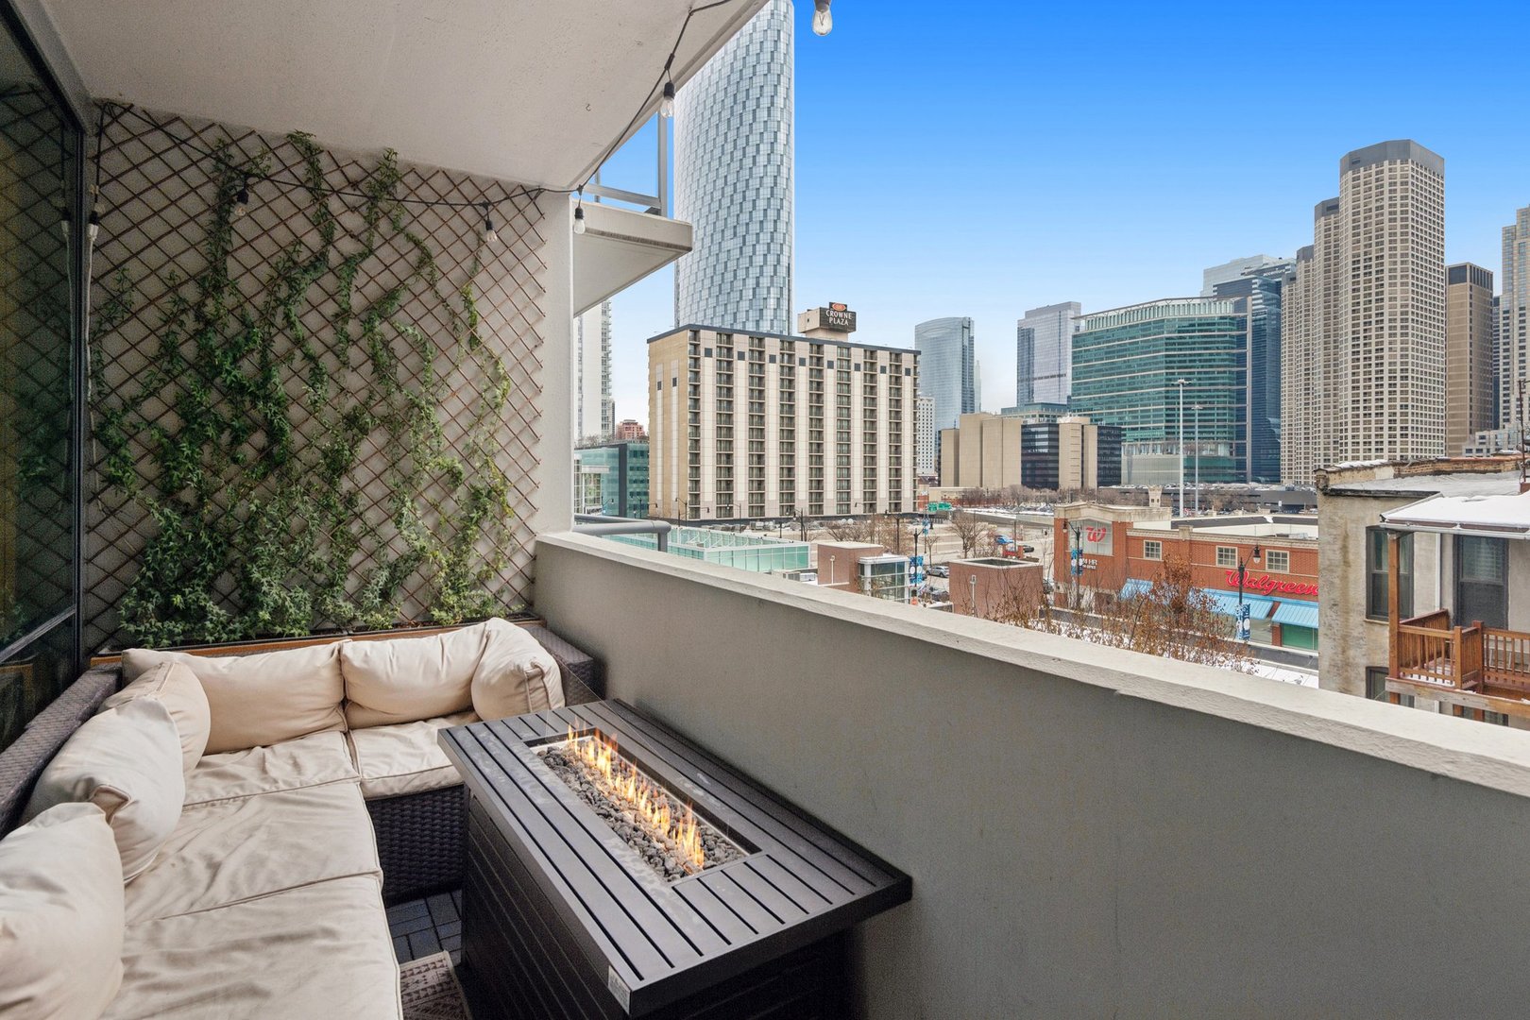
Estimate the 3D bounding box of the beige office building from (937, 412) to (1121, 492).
[{"bbox_3d":[160.600,-32.000,418.000,72.000,54.000,80.000,-1,2,-34],"label":"beige office building"}]

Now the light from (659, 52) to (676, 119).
[{"bbox_3d":[-0.321,-1.405,2.250,0.052,0.205,0.052,0,1,0],"label":"light"}]

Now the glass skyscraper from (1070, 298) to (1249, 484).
[{"bbox_3d":[281.000,-76.000,486.000,66.000,136.000,102.000,-1,2,-38],"label":"glass skyscraper"}]

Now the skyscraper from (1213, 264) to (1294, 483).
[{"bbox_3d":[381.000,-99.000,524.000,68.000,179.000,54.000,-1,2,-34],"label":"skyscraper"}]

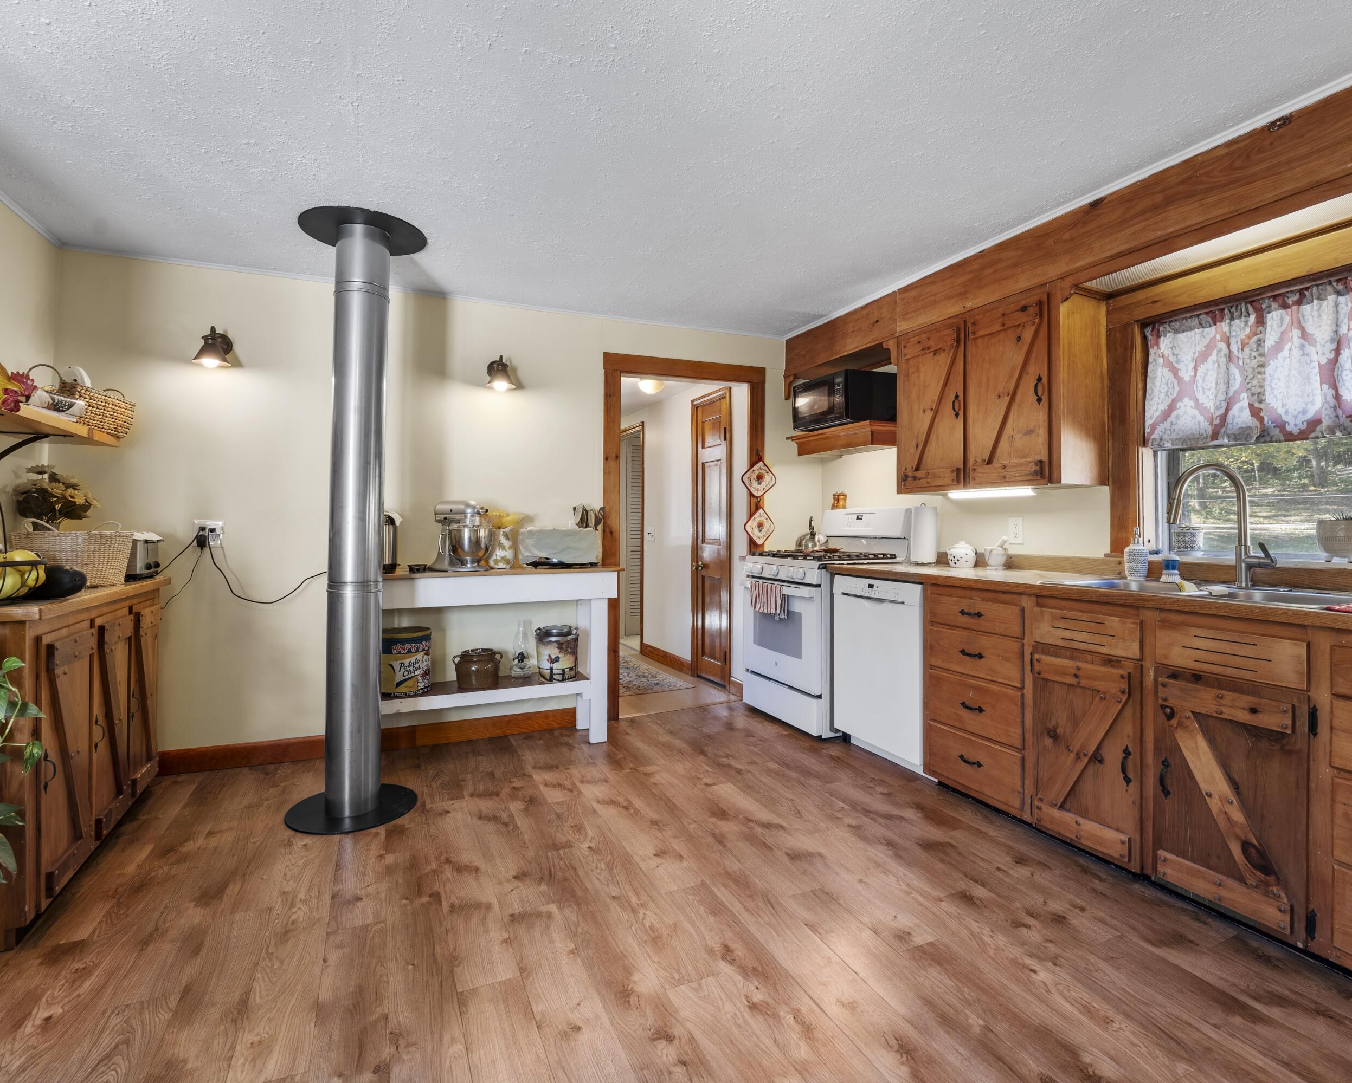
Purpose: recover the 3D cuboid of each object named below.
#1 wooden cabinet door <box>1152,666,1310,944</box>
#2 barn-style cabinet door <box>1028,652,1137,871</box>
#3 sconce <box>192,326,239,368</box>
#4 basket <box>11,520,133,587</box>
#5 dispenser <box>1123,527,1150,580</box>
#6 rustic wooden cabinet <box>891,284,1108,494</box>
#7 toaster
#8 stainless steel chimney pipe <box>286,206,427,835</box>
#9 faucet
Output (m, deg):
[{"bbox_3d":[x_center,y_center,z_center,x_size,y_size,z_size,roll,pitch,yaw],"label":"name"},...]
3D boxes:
[{"bbox_3d":[1.527,0.707,1.761,0.038,0.651,0.356,-1,2,-24],"label":"wooden cabinet door"},{"bbox_3d":[1.363,0.699,2.120,0.038,0.653,0.358,-1,2,-24],"label":"barn-style cabinet door"},{"bbox_3d":[-2.073,-0.872,2.851,0.140,0.170,0.200,-1,2,-22],"label":"sconce"},{"bbox_3d":[-2.292,0.043,2.409,0.325,0.240,0.190,0,1,8],"label":"basket"},{"bbox_3d":[1.753,0.049,2.407,0.074,0.200,0.076,1,1,44],"label":"dispenser"},{"bbox_3d":[1.454,-0.634,2.900,0.310,0.790,0.860,-1,2,-25],"label":"rustic wooden cabinet"},{"bbox_3d":[-2.383,0.063,2.665,0.270,0.190,0.270,-1,2,-25],"label":"toaster"},{"bbox_3d":[-1.247,-0.074,2.480,0.460,2.250,0.460,0,1,-25],"label":"stainless steel chimney pipe"},{"bbox_3d":[1.809,-0.054,2.077,0.275,0.410,0.115,0,1,3],"label":"faucet"}]

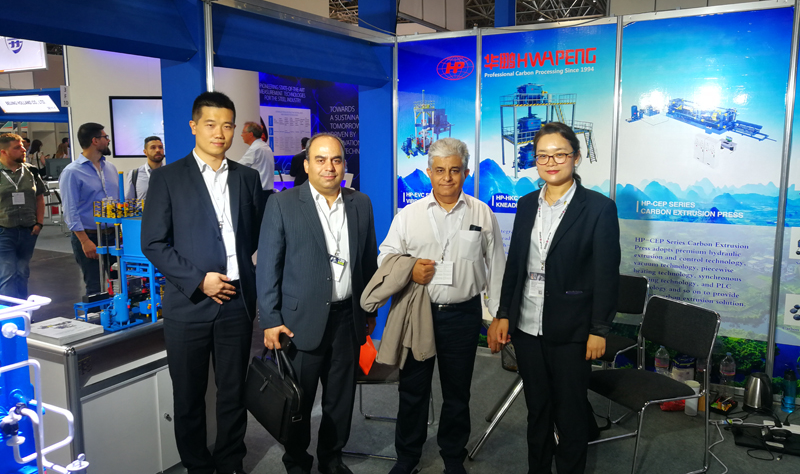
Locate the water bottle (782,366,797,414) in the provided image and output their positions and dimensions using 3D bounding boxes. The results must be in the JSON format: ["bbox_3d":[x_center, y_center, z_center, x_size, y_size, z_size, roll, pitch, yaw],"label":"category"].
[{"bbox_3d":[2.408,0.940,3.850,0.080,0.280,0.080,4,9,27],"label":"water bottle"}]

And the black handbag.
[{"bbox_3d":[-0.589,0.706,2.881,0.090,0.350,0.380,-2,13,-43],"label":"black handbag"}]

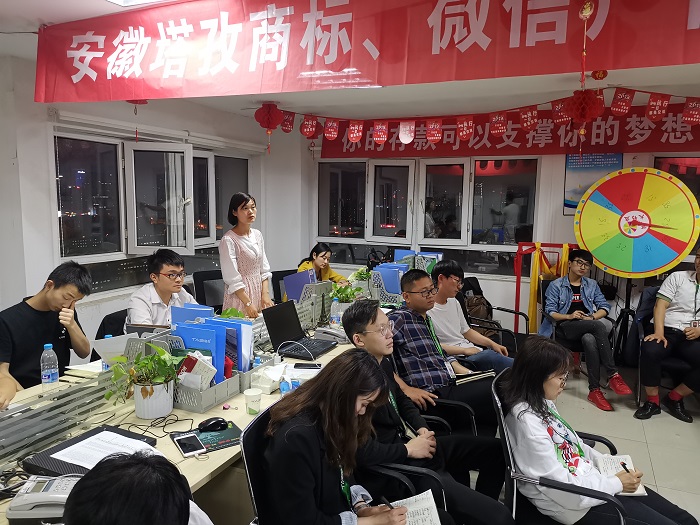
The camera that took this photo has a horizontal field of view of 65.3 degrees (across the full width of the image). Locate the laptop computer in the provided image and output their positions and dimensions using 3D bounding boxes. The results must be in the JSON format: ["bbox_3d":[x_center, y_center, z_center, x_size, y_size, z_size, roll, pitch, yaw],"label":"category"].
[{"bbox_3d":[-0.262,0.371,3.025,0.305,0.246,0.345,4,7,22],"label":"laptop computer"}]

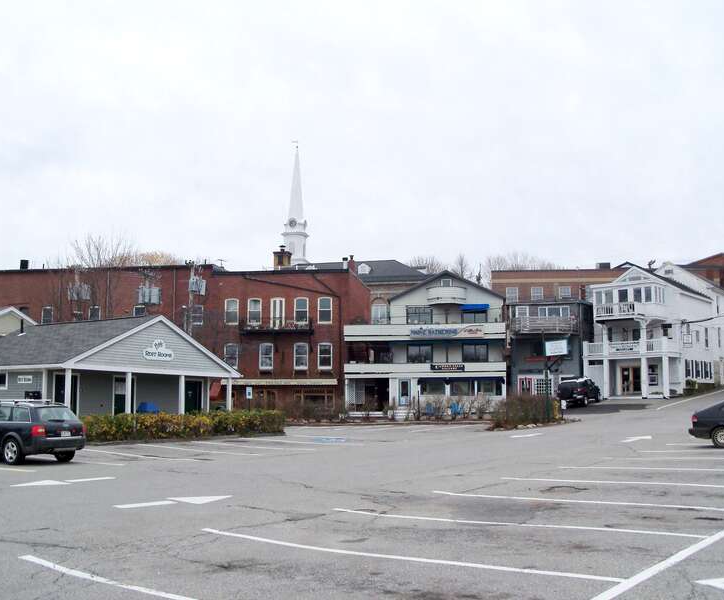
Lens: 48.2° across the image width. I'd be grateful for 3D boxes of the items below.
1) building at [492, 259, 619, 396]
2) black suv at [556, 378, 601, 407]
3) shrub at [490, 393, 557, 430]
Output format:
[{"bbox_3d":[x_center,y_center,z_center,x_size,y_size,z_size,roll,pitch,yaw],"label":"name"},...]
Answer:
[{"bbox_3d":[17.236,2.800,69.631,11.500,11.800,16.000,-1,-7,5],"label":"building"},{"bbox_3d":[14.511,6.160,53.849,1.800,1.750,4.500,-4,-8,31],"label":"black suv"},{"bbox_3d":[7.204,4.873,35.879,2.900,1.500,2.000,-1,-7,7],"label":"shrub"}]

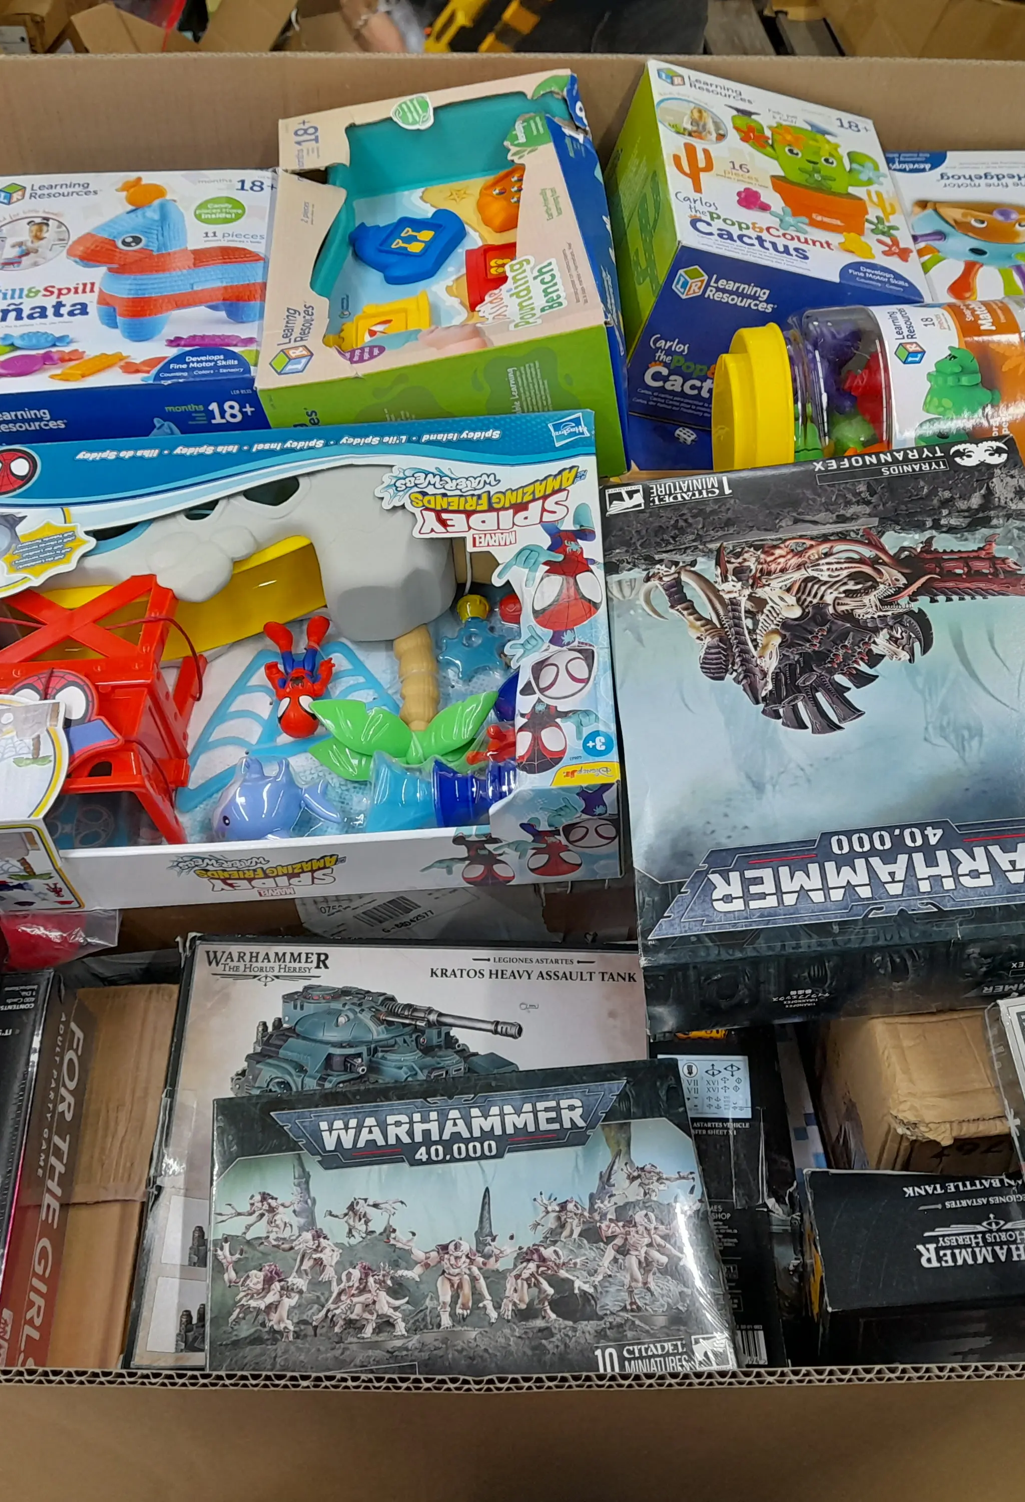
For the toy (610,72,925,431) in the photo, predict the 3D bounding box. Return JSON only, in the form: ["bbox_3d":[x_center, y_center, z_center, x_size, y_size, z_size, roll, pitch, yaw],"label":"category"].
[{"bbox_3d":[0.148,-0.315,0.930,0.156,0.124,0.187,8,54,-15],"label":"toy"}]

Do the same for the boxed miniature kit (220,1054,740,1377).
[{"bbox_3d":[-0.023,0.229,0.666,0.223,0.040,0.148,-4,54,-4],"label":"boxed miniature kit"}]

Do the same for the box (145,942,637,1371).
[{"bbox_3d":[-0.032,0.208,0.733,0.287,0.062,0.220,1,55,-2],"label":"box"}]

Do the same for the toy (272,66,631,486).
[{"bbox_3d":[-0.043,-0.291,0.915,0.194,0.111,0.265,-8,54,6],"label":"toy"}]

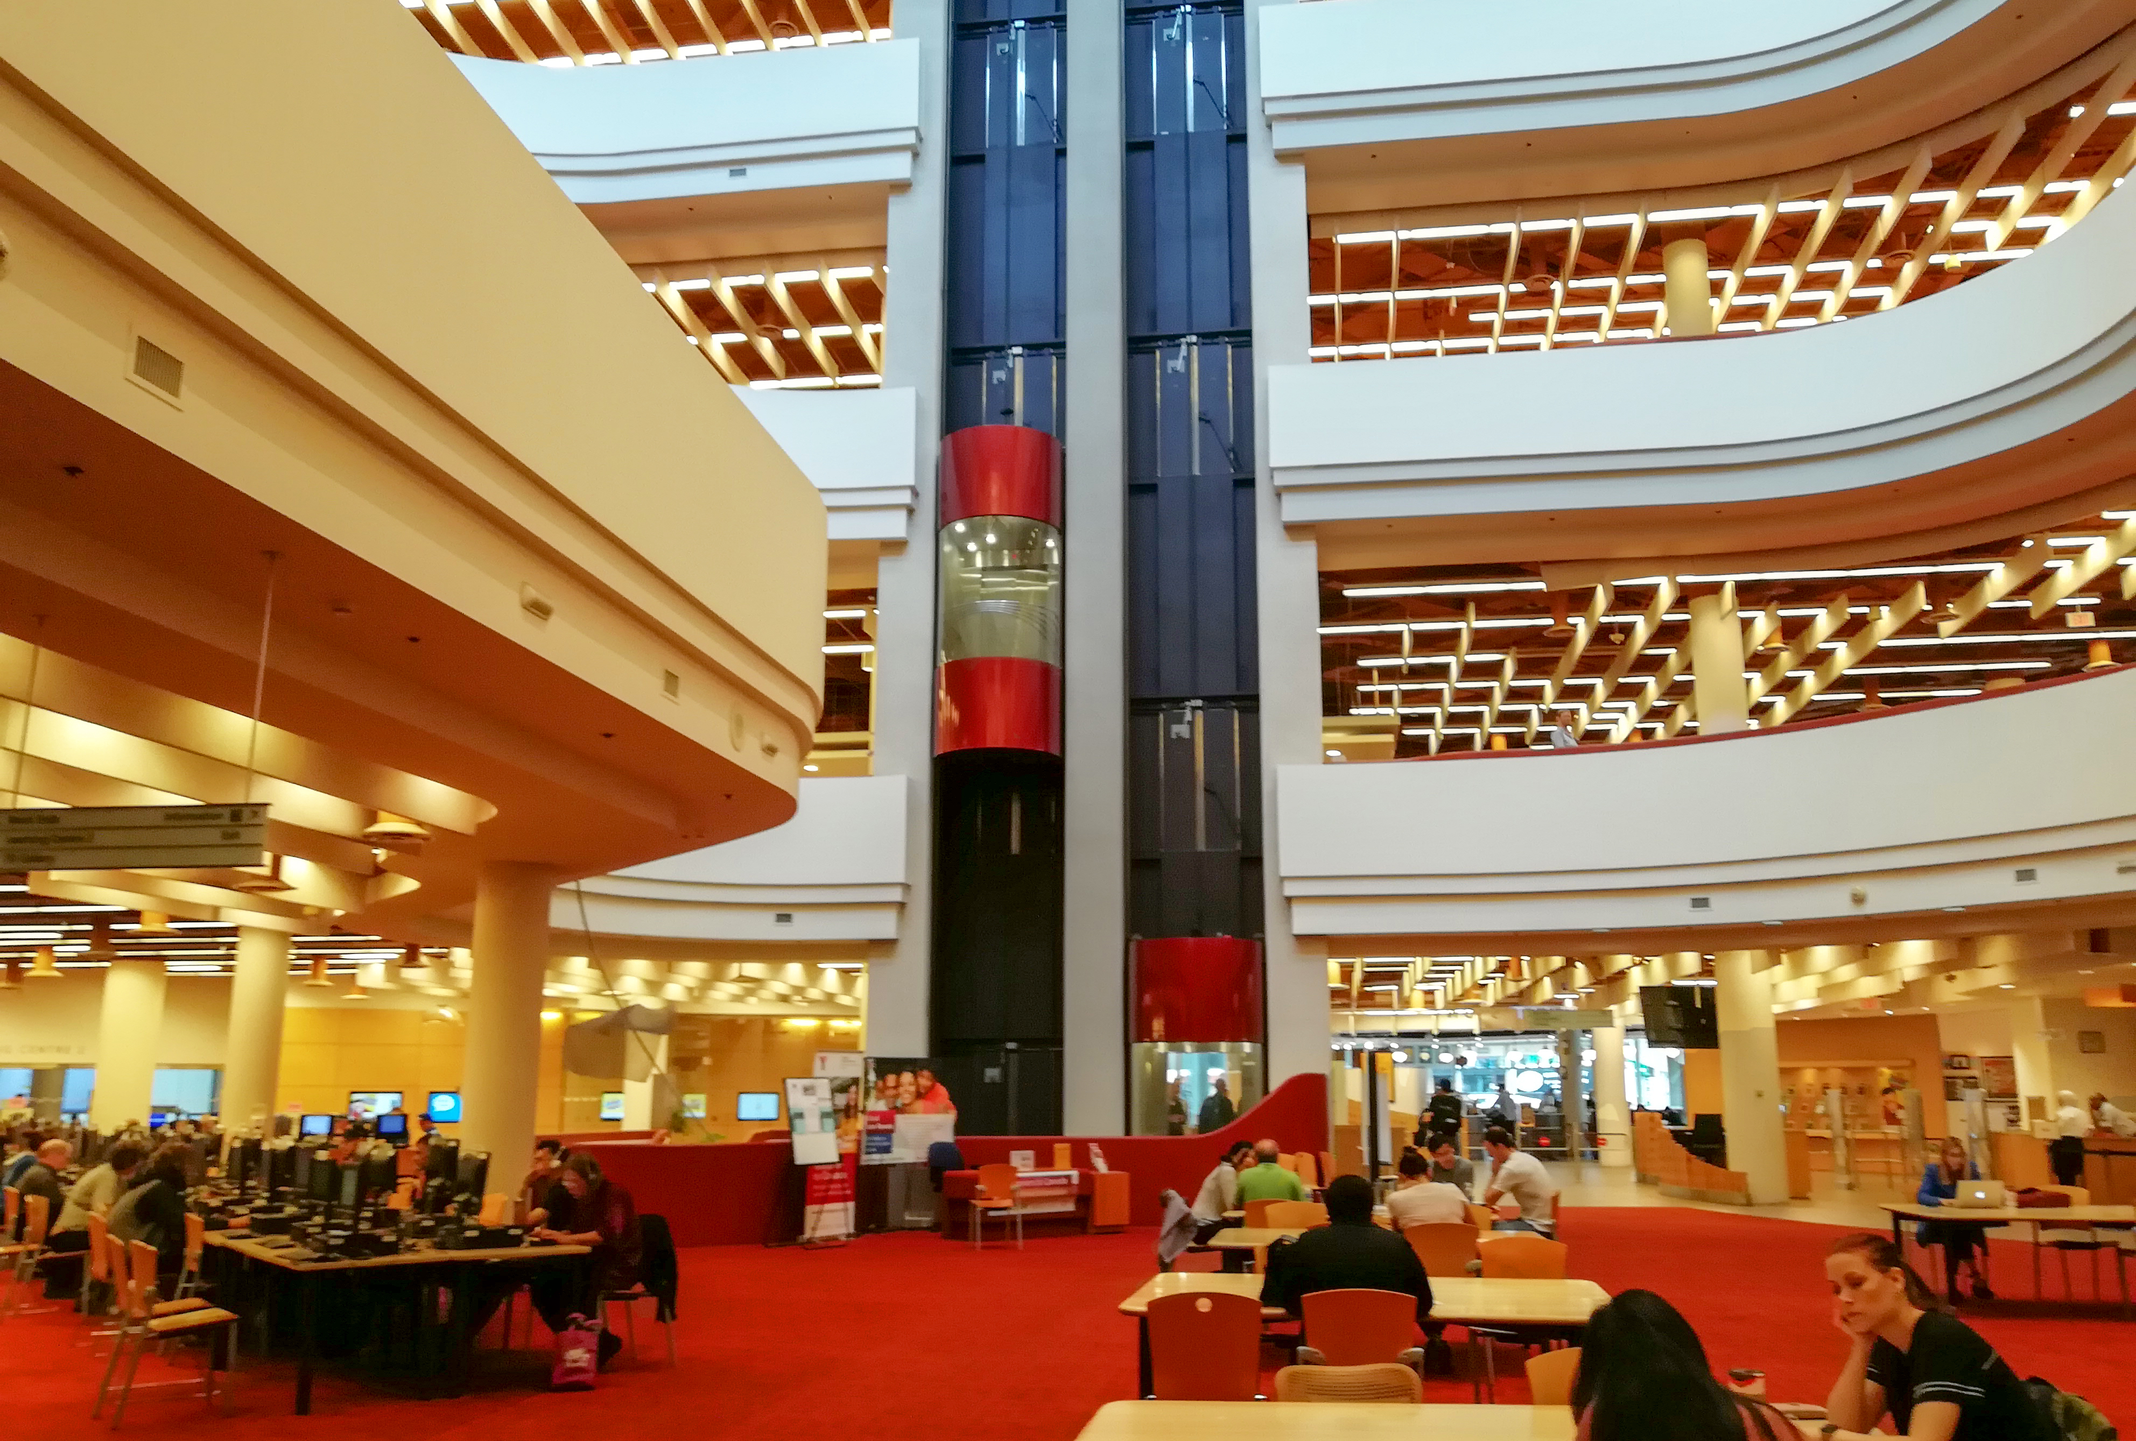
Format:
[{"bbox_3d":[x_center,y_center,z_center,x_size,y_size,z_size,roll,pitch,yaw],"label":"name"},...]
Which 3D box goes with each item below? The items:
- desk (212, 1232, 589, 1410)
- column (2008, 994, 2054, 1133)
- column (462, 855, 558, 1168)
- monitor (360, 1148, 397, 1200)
[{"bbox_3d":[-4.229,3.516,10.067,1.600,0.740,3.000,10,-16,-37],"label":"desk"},{"bbox_3d":[16.292,6.297,28.111,0.480,3.300,0.440,-2,-13,8],"label":"column"},{"bbox_3d":[-5.320,3.238,15.773,0.650,3.680,0.650,0,-12,0],"label":"column"},{"bbox_3d":[-4.266,2.811,10.300,0.420,0.370,0.170,-12,-17,43],"label":"monitor"}]

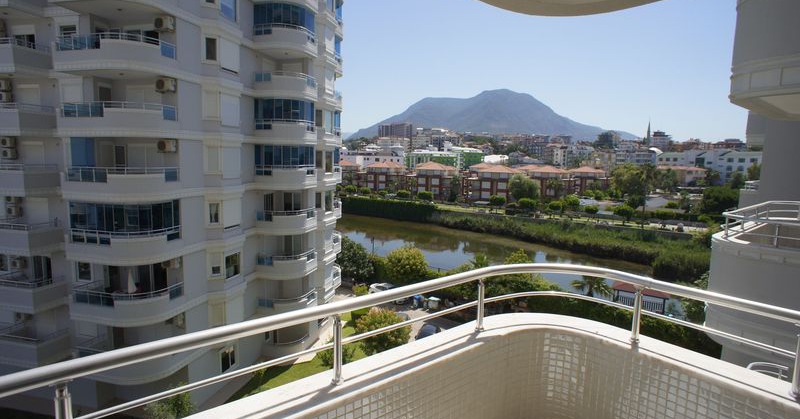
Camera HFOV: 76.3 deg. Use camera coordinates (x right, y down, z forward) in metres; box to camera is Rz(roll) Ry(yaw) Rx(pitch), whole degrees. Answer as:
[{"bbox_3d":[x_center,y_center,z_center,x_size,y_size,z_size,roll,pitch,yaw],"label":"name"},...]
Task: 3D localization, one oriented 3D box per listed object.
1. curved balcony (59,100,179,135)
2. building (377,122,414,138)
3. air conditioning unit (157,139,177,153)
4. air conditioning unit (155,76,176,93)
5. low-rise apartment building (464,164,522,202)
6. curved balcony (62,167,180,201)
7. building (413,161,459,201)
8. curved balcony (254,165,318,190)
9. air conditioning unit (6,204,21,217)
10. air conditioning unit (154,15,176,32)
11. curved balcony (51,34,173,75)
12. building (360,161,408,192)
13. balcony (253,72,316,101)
[{"bbox_3d":[-13.415,-4.207,24.437,4.520,1.520,2.850,2,6,12],"label":"curved balcony"},{"bbox_3d":[-5.950,-103.128,672.711,43.000,24.000,18.000,0,6,-5],"label":"building"},{"bbox_3d":[-11.608,-3.141,25.326,0.860,0.600,0.340,2,6,12],"label":"air conditioning unit"},{"bbox_3d":[-11.728,-6.231,25.446,0.820,0.600,0.320,3,7,13],"label":"air conditioning unit"},{"bbox_3d":[25.635,-7.053,138.024,13.000,10.000,12.000,3,7,20],"label":"low-rise apartment building"},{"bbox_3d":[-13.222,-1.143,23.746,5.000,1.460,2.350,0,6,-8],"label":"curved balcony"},{"bbox_3d":[11.969,-9.163,168.000,14.300,12.800,12.500,4,7,16],"label":"building"},{"bbox_3d":[-7.617,-2.173,34.082,3.050,1.500,3.050,2,6,8],"label":"curved balcony"},{"bbox_3d":[-21.123,0.109,27.828,0.800,0.560,0.320,3,7,13],"label":"air conditioning unit"},{"bbox_3d":[-11.643,-9.167,25.102,0.820,0.600,0.320,3,7,13],"label":"air conditioning unit"},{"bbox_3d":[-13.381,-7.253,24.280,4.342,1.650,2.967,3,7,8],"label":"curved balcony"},{"bbox_3d":[-7.007,-13.328,203.716,13.500,11.600,12.500,5,7,35],"label":"building"},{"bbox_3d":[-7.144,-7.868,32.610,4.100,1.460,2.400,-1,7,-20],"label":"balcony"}]

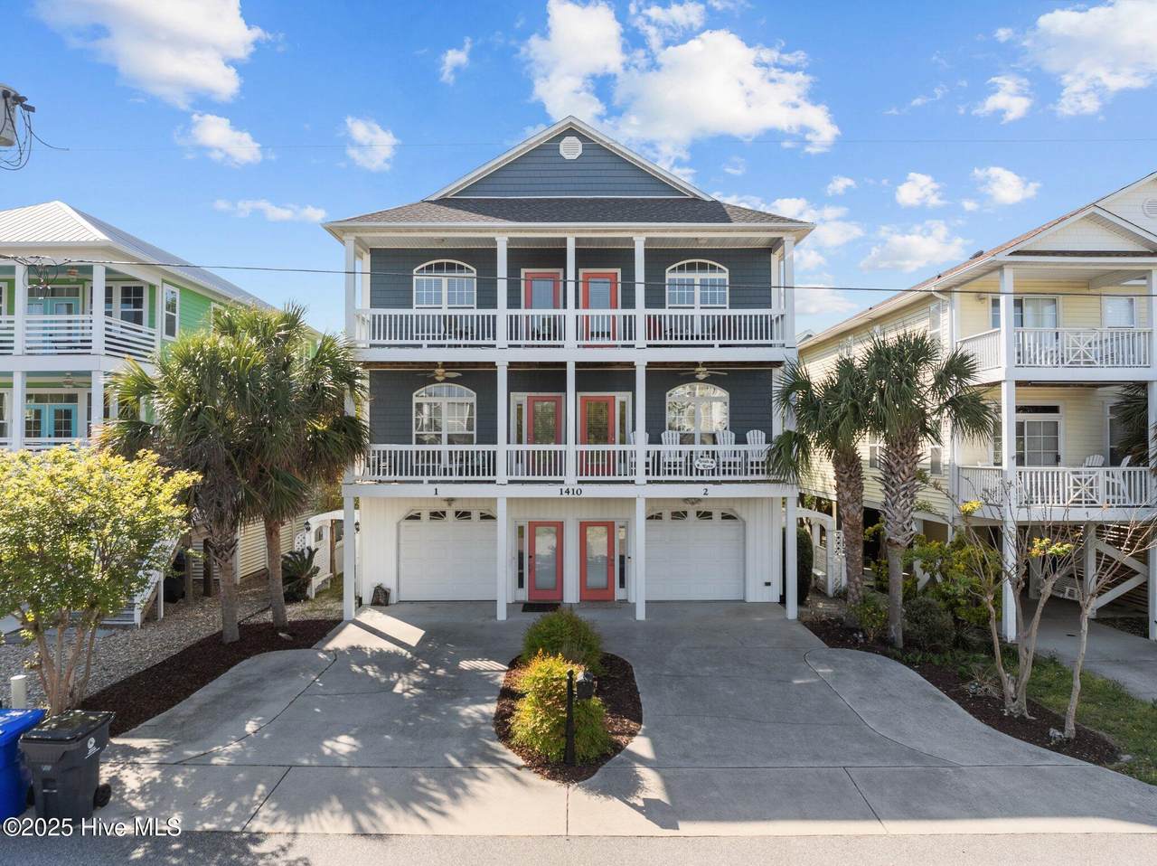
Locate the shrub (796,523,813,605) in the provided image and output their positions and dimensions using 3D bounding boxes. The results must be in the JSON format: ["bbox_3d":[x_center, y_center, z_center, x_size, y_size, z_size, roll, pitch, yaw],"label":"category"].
[{"bbox_3d":[5.770,3.440,21.040,0.750,2.000,0.850,0,-1,0],"label":"shrub"}]

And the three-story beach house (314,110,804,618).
[{"bbox_3d":[-0.210,-1.798,25.788,11.500,12.750,14.000,0,-1,0],"label":"three-story beach house"}]

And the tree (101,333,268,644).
[{"bbox_3d":[-8.457,1.121,17.282,3.500,6.700,3.500,0,-1,0],"label":"tree"}]

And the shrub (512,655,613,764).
[{"bbox_3d":[-0.261,3.933,11.779,1.480,1.200,1.600,0,-1,0],"label":"shrub"}]

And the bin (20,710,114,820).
[{"bbox_3d":[-6.170,4.017,9.727,0.690,1.080,0.860,0,-1,0],"label":"bin"}]

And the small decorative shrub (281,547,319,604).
[{"bbox_3d":[-7.573,3.751,21.634,1.100,1.400,1.100,0,-1,0],"label":"small decorative shrub"}]

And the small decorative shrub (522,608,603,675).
[{"bbox_3d":[-0.306,3.941,15.430,1.500,1.100,1.500,0,-1,0],"label":"small decorative shrub"}]

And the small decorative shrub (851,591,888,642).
[{"bbox_3d":[6.344,3.943,17.430,0.850,1.050,0.850,0,-1,0],"label":"small decorative shrub"}]

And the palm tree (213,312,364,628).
[{"bbox_3d":[-6.665,0.757,18.489,3.500,7.400,3.500,0,-1,0],"label":"palm tree"}]

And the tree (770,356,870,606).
[{"bbox_3d":[5.654,1.408,18.377,2.400,6.100,2.400,0,-1,0],"label":"tree"}]

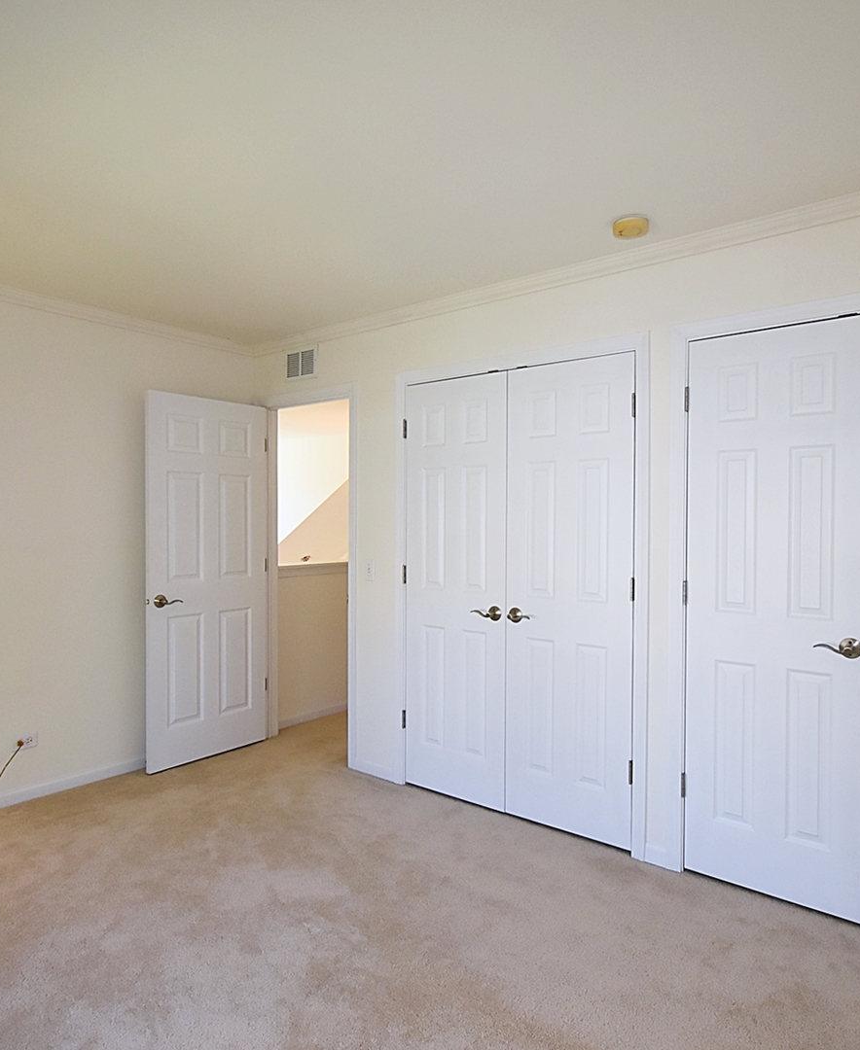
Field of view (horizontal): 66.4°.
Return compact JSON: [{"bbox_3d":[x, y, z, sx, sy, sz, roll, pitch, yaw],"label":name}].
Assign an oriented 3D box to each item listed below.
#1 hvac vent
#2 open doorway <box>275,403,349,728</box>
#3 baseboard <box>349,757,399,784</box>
[{"bbox_3d":[-0.763,-0.956,3.883,0.290,0.190,0.025,1,1,37],"label":"hvac vent"},{"bbox_3d":[-0.701,0.318,3.905,0.690,2.050,0.130,1,1,37],"label":"open doorway"},{"bbox_3d":[-0.306,1.321,3.567,0.340,0.080,0.020,1,1,37],"label":"baseboard"}]

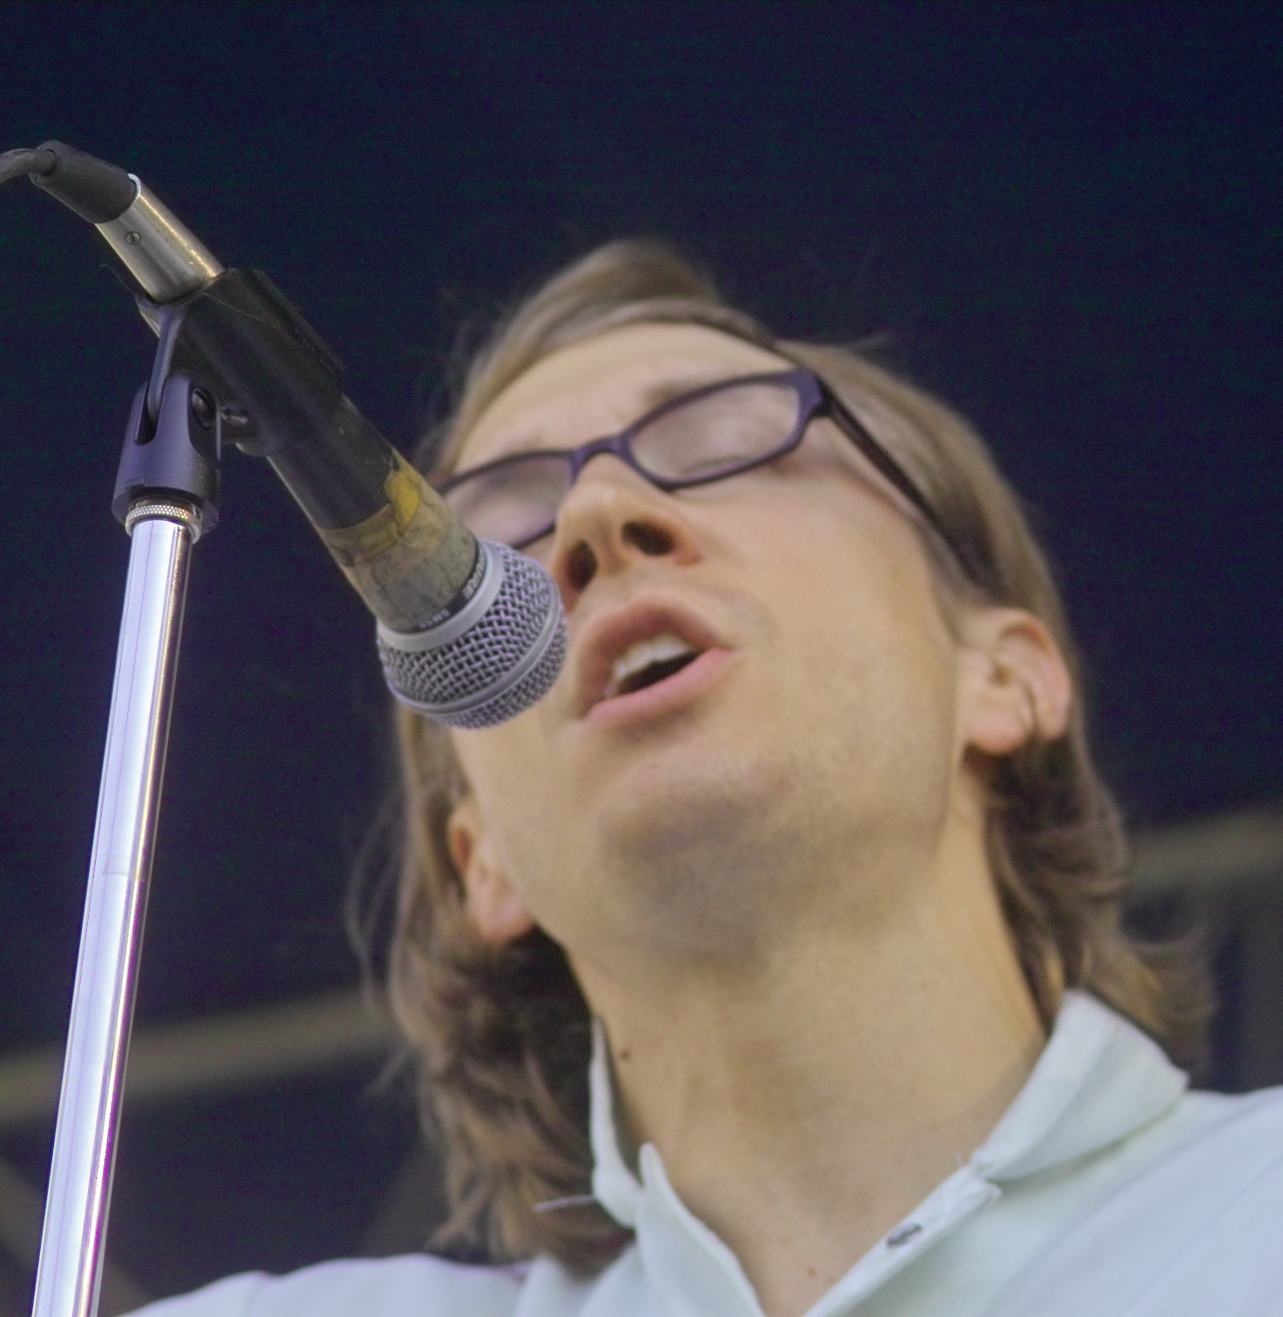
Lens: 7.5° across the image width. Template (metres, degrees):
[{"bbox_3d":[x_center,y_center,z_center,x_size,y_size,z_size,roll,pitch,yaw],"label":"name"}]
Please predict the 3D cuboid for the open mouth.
[{"bbox_3d":[0.003,0.003,2.605,0.033,0.017,0.018,-21,-46,9],"label":"open mouth"}]

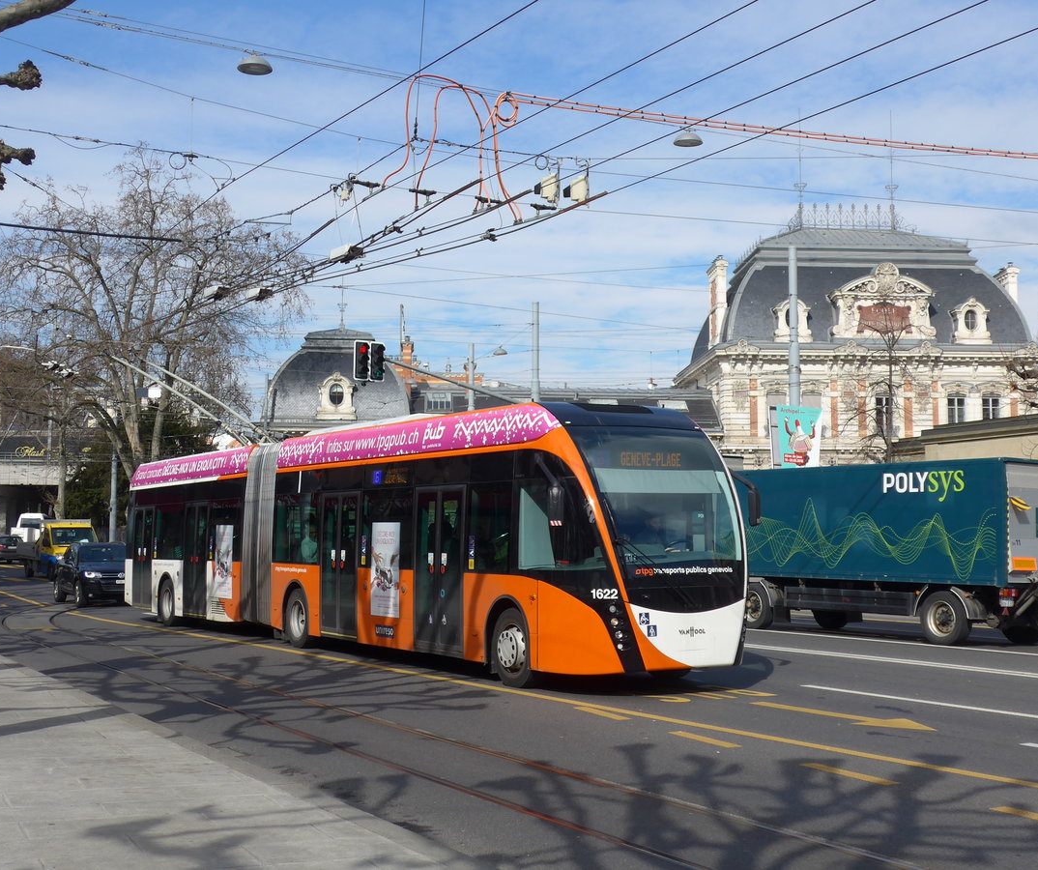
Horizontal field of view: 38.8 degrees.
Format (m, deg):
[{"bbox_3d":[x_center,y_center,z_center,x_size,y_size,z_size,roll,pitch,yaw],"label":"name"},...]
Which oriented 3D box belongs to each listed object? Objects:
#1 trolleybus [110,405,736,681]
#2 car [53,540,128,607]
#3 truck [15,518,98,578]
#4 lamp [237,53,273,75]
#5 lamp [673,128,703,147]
[{"bbox_3d":[-2.720,1.720,24.350,2.550,3.400,18.610,2,-4,-30],"label":"trolleybus"},{"bbox_3d":[-11.400,3.750,40.300,1.920,1.720,4.750,2,-4,-27],"label":"car"},{"bbox_3d":[-17.250,4.330,55.600,1.950,2.150,5.400,2,-5,-32],"label":"truck"},{"bbox_3d":[-3.147,-4.461,17.607,0.420,0.210,0.420,0,-4,0],"label":"lamp"},{"bbox_3d":[2.444,-4.317,21.307,0.420,0.210,0.420,0,-4,0],"label":"lamp"}]

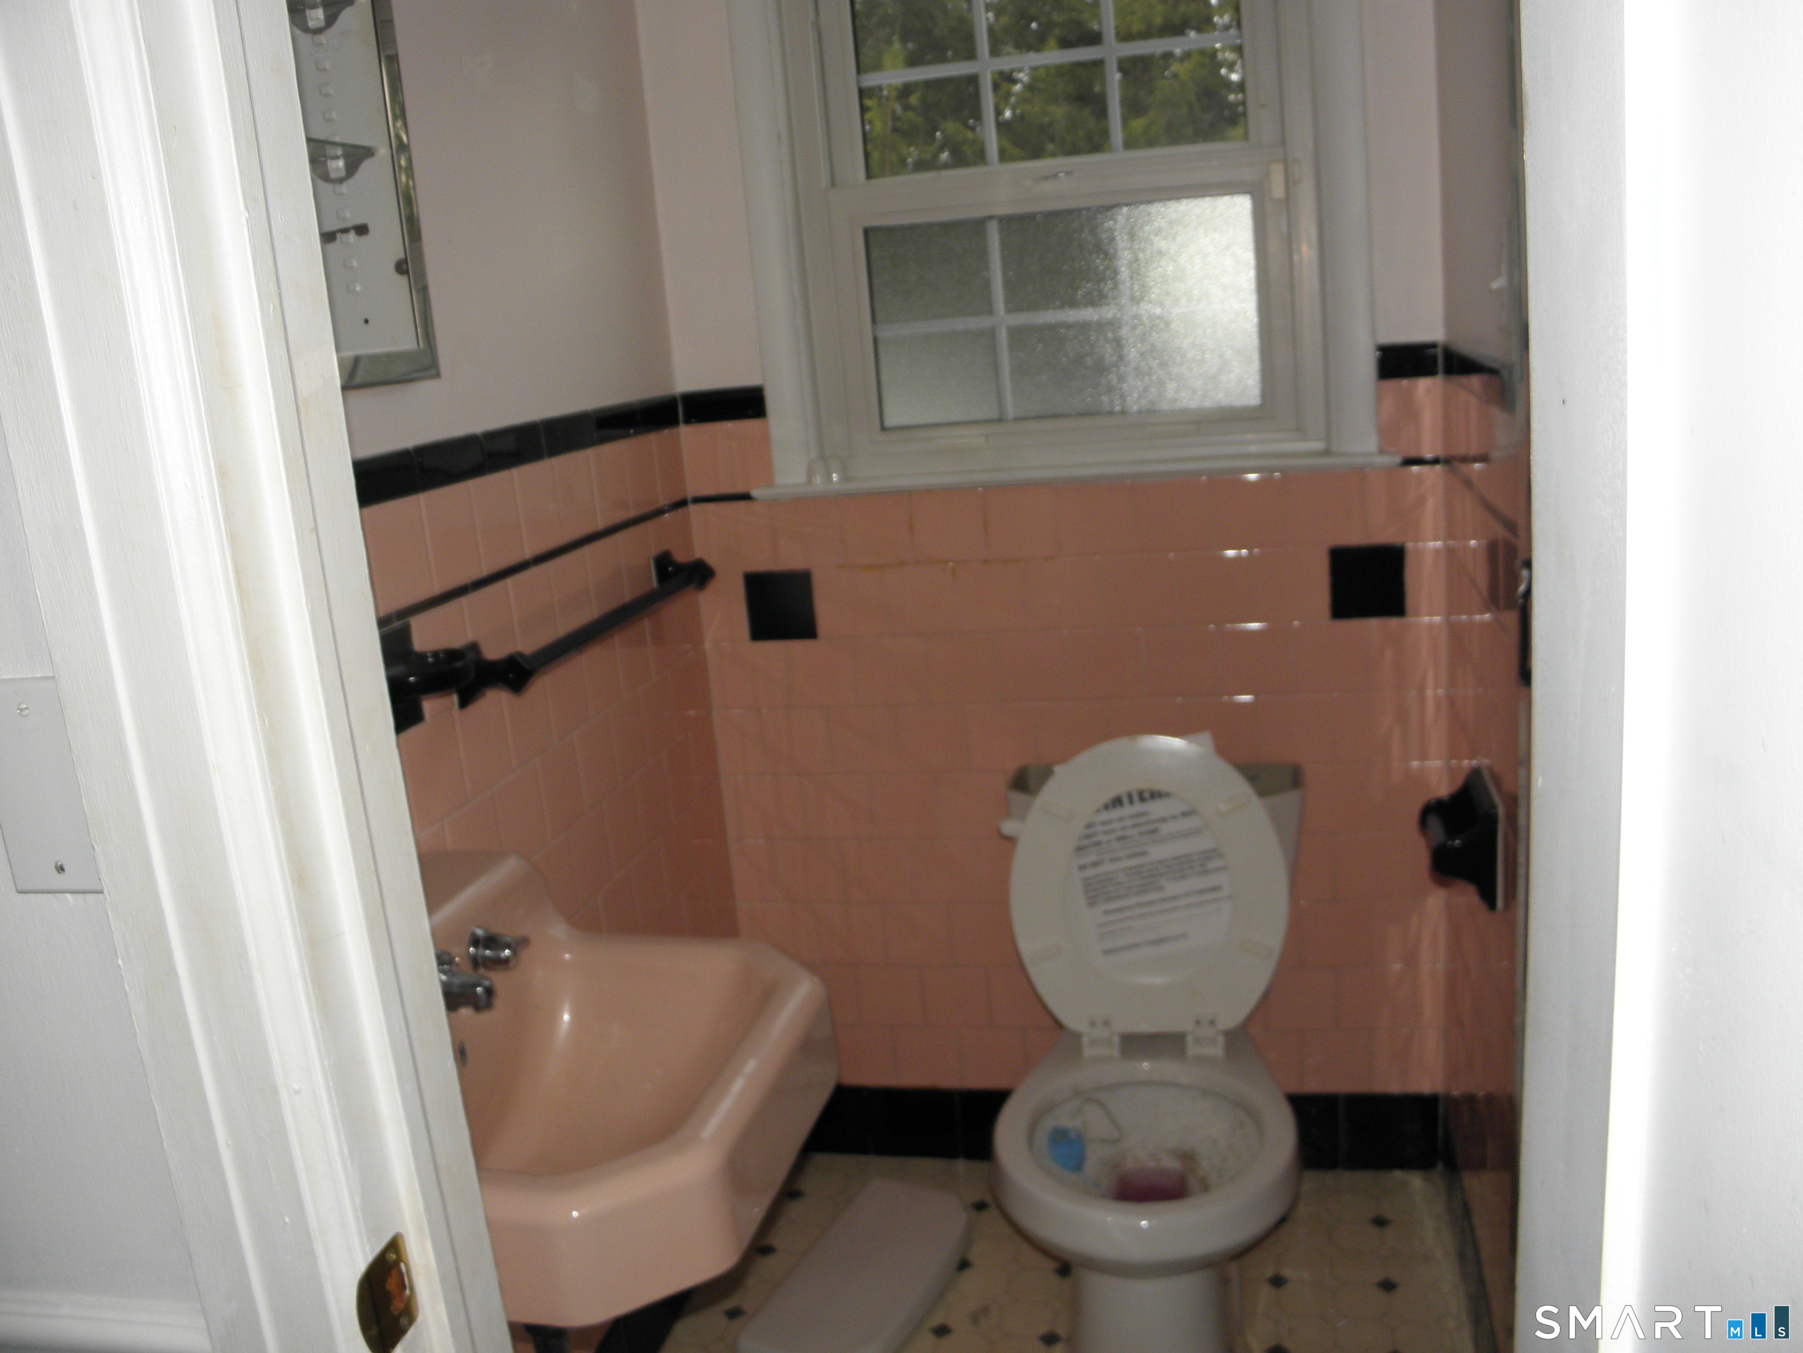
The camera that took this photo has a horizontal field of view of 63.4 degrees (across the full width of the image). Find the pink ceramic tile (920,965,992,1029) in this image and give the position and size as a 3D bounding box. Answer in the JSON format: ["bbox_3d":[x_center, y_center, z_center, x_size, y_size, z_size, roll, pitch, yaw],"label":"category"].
[{"bbox_3d":[0.087,0.519,2.382,0.108,0.108,0.009,-2,14,13],"label":"pink ceramic tile"}]

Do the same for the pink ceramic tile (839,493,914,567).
[{"bbox_3d":[-0.033,-0.219,2.217,0.108,0.108,0.009,-2,14,13],"label":"pink ceramic tile"}]

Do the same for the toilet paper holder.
[{"bbox_3d":[0.660,0.189,1.734,0.078,0.129,0.159,-2,14,13],"label":"toilet paper holder"}]

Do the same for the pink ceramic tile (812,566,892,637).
[{"bbox_3d":[-0.076,-0.116,2.246,0.108,0.108,0.010,-2,14,11],"label":"pink ceramic tile"}]

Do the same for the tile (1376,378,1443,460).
[{"bbox_3d":[0.691,-0.356,2.007,0.097,0.108,0.009,-2,14,12],"label":"tile"}]

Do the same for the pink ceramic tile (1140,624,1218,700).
[{"bbox_3d":[0.417,-0.022,2.181,0.108,0.108,0.010,-2,14,11],"label":"pink ceramic tile"}]

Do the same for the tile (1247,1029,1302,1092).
[{"bbox_3d":[0.577,0.608,2.300,0.108,0.108,0.009,-2,14,13],"label":"tile"}]

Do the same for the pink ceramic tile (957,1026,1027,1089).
[{"bbox_3d":[0.151,0.623,2.398,0.108,0.108,0.012,-2,14,13],"label":"pink ceramic tile"}]

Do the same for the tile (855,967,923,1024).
[{"bbox_3d":[-0.019,0.520,2.394,0.107,0.107,0.010,-2,14,13],"label":"tile"}]

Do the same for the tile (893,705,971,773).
[{"bbox_3d":[0.049,0.096,2.281,0.108,0.108,0.009,-2,14,13],"label":"tile"}]

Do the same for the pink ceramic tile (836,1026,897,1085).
[{"bbox_3d":[-0.067,0.632,2.436,0.108,0.108,0.009,-2,14,12],"label":"pink ceramic tile"}]

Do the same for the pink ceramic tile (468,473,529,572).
[{"bbox_3d":[-0.467,-0.182,1.679,0.012,0.108,0.108,-2,14,13],"label":"pink ceramic tile"}]

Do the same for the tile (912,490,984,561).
[{"bbox_3d":[0.070,-0.226,2.174,0.108,0.108,0.009,-2,14,12],"label":"tile"}]

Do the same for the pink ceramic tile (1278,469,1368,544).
[{"bbox_3d":[0.607,-0.244,2.071,0.108,0.108,0.012,-2,14,13],"label":"pink ceramic tile"}]

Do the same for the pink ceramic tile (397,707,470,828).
[{"bbox_3d":[-0.491,0.100,1.527,0.009,0.108,0.108,-2,14,13],"label":"pink ceramic tile"}]

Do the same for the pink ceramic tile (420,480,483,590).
[{"bbox_3d":[-0.490,-0.155,1.575,0.012,0.108,0.108,-2,14,13],"label":"pink ceramic tile"}]

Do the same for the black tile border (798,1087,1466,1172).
[{"bbox_3d":[0.303,0.730,2.386,1.085,0.131,0.012,-2,14,12],"label":"black tile border"}]

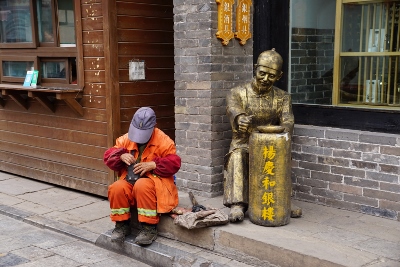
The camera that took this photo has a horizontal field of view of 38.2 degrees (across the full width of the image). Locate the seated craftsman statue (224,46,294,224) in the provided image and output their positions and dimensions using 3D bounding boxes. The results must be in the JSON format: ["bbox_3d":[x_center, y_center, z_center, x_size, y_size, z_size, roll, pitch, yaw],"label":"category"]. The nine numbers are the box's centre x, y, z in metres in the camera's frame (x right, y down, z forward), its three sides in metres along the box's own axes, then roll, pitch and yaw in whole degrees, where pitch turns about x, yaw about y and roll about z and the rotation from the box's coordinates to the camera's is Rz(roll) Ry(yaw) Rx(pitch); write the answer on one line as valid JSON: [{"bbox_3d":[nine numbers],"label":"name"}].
[{"bbox_3d":[0.463,-0.024,4.390,0.570,1.235,0.680,0,8,3],"label":"seated craftsman statue"}]

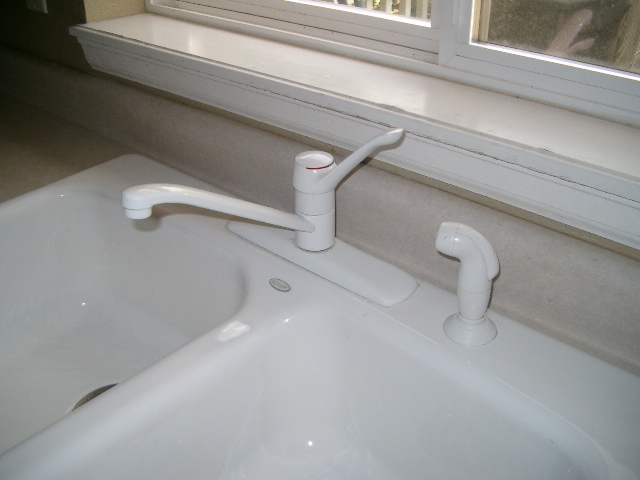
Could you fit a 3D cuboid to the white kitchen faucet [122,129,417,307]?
[{"bbox_3d":[-0.073,-0.024,0.655,0.254,0.172,0.265,24,38,35],"label":"white kitchen faucet"}]

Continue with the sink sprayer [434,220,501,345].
[{"bbox_3d":[0.133,0.035,0.608,0.065,0.114,0.050,11,32,19],"label":"sink sprayer"}]

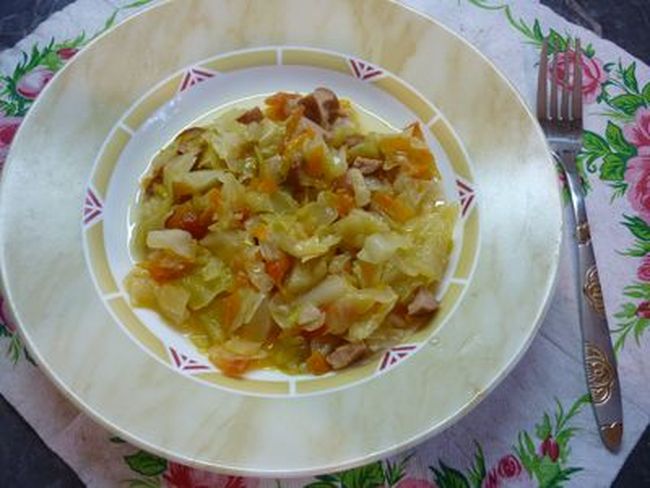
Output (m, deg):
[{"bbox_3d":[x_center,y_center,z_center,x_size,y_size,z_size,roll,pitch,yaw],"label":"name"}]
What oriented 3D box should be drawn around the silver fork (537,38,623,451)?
[{"bbox_3d":[0.117,-0.010,0.281,0.024,0.018,0.198,2,66,-1],"label":"silver fork"}]

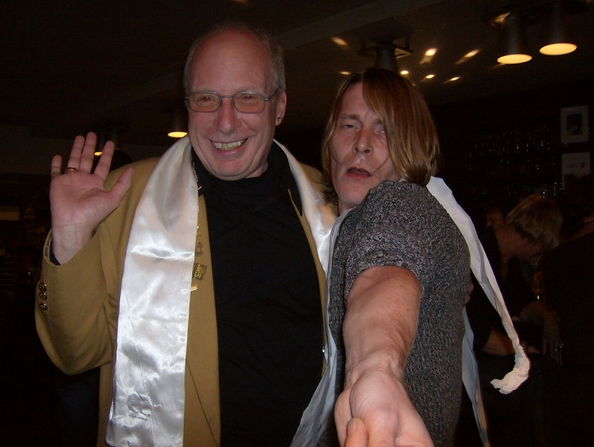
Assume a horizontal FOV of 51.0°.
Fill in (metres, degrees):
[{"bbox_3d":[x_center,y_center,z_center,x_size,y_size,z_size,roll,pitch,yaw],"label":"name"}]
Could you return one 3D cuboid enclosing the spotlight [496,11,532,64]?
[{"bbox_3d":[1.289,-1.111,3.700,0.200,0.285,0.200,1,-3,0],"label":"spotlight"}]

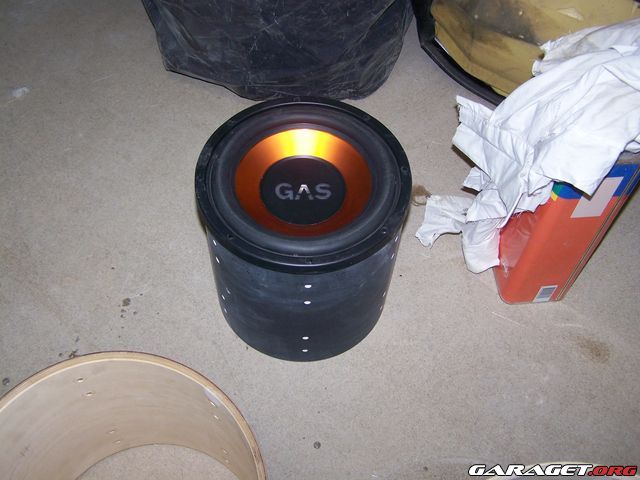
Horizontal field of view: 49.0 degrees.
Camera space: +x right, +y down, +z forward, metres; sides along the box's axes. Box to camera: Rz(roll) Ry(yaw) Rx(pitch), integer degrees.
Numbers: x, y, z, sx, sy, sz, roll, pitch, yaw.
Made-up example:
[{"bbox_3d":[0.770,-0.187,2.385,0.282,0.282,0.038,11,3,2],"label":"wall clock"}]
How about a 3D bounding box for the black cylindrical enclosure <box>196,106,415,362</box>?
[{"bbox_3d":[-0.022,-0.007,0.979,0.265,0.269,0.265,1,56,-2],"label":"black cylindrical enclosure"}]

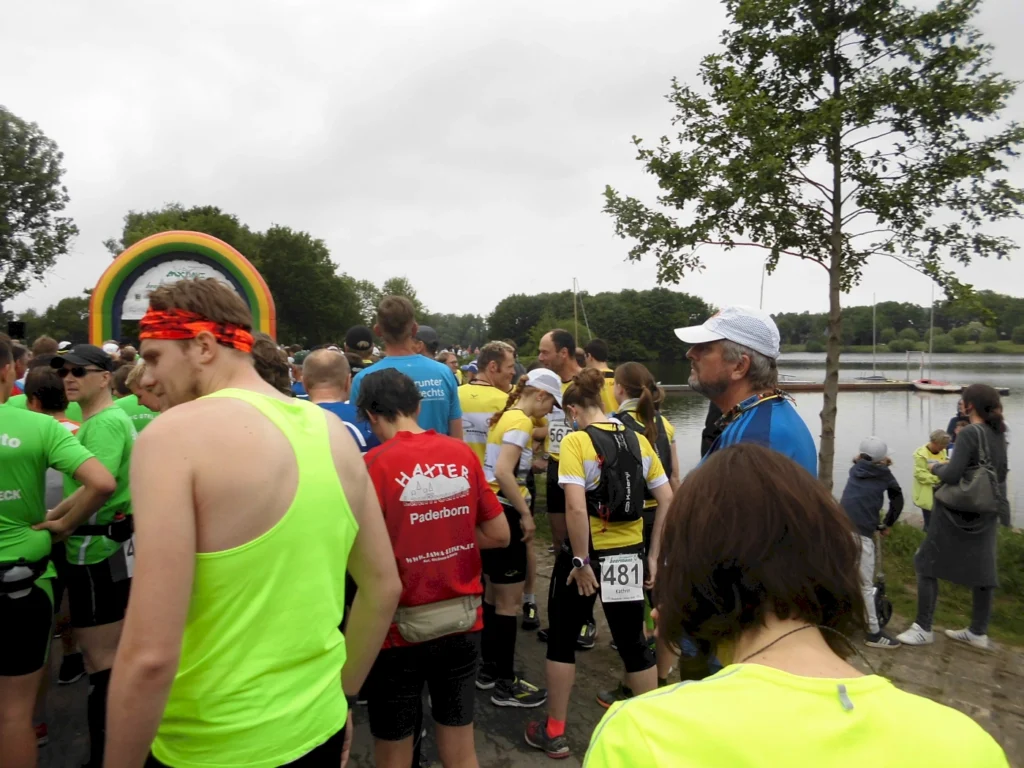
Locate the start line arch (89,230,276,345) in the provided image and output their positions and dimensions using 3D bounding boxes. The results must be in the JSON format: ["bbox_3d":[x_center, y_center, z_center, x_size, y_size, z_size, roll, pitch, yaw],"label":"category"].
[{"bbox_3d":[-10.711,-2.293,25.135,5.700,5.400,1.000,-1,3,-17],"label":"start line arch"}]

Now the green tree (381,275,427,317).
[{"bbox_3d":[-9.100,-5.400,65.000,4.200,7.800,4.200,0,3,0],"label":"green tree"}]

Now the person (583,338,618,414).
[{"bbox_3d":[0.700,0.540,6.150,0.480,1.790,0.320,-1,3,-20],"label":"person"}]

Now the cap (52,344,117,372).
[{"bbox_3d":[-1.790,-0.105,3.200,0.180,0.130,0.270,1,3,25],"label":"cap"}]

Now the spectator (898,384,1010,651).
[{"bbox_3d":[2.812,0.844,4.962,0.600,1.670,0.500,2,3,31],"label":"spectator"}]

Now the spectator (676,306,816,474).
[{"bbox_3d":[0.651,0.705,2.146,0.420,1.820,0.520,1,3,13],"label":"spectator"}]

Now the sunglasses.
[{"bbox_3d":[-1.746,-0.049,3.120,0.145,0.045,0.140,1,3,11],"label":"sunglasses"}]

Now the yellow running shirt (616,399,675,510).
[{"bbox_3d":[0.631,0.344,3.750,0.410,0.550,0.270,-2,4,-40],"label":"yellow running shirt"}]

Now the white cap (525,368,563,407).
[{"bbox_3d":[0.155,0.018,3.780,0.170,0.140,0.250,0,-35,50],"label":"white cap"}]

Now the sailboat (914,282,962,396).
[{"bbox_3d":[25.389,-2.825,46.163,1.500,6.500,3.600,-1,3,-27],"label":"sailboat"}]

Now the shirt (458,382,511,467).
[{"bbox_3d":[-0.164,0.314,4.280,0.500,0.650,0.280,1,3,27],"label":"shirt"}]

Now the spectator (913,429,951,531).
[{"bbox_3d":[3.720,1.100,6.800,0.340,1.440,0.450,2,3,35],"label":"spectator"}]

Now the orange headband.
[{"bbox_3d":[-0.615,-0.104,1.500,0.215,0.065,0.175,8,3,-12],"label":"orange headband"}]

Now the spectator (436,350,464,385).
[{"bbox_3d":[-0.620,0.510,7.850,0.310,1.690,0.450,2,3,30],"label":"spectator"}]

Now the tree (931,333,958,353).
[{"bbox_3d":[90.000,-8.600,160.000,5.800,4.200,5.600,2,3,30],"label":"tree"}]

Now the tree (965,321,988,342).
[{"bbox_3d":[108.500,-12.300,180.000,5.100,5.200,5.100,2,3,30],"label":"tree"}]

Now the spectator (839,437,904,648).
[{"bbox_3d":[2.260,0.990,4.900,0.460,1.340,0.480,3,4,43],"label":"spectator"}]

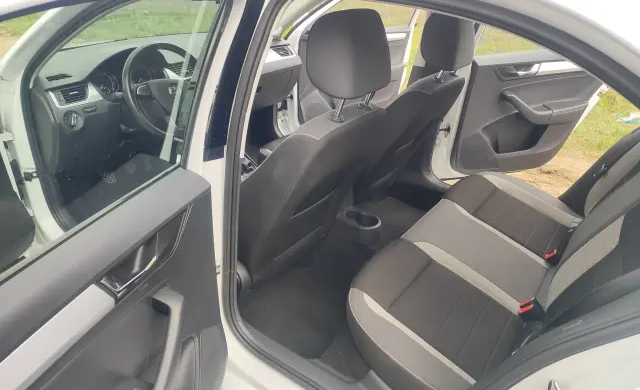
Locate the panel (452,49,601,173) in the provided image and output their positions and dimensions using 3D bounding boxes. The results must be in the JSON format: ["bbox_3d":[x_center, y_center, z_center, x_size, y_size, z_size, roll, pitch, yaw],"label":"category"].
[{"bbox_3d":[1.146,-0.429,2.399,0.870,0.665,0.100,-6,30,-18],"label":"panel"}]

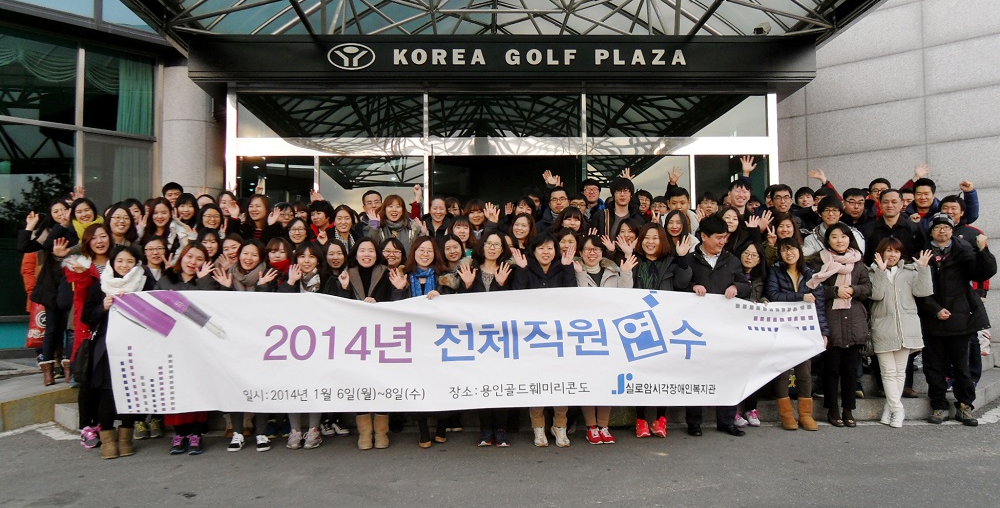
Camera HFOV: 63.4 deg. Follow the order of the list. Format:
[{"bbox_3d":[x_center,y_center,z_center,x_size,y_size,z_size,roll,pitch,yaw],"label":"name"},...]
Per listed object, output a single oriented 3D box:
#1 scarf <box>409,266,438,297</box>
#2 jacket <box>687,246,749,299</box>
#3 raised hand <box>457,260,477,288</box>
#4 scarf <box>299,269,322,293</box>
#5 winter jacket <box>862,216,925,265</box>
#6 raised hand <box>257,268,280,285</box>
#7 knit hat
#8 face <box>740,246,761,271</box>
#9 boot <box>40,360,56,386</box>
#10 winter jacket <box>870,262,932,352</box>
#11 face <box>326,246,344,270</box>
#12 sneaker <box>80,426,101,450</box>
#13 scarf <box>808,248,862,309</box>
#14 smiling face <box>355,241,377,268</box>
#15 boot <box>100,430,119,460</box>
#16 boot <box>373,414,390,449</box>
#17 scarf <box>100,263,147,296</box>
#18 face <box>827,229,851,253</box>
[{"bbox_3d":[-0.589,0.228,6.150,0.210,0.270,0.180,0,-3,-5],"label":"scarf"},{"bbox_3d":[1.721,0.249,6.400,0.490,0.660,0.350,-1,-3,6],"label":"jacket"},{"bbox_3d":[-0.248,0.147,6.000,0.145,0.200,0.070,-2,-3,-2],"label":"raised hand"},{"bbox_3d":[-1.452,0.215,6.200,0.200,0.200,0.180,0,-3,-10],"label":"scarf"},{"bbox_3d":[3.381,0.021,6.950,0.500,0.680,0.300,-1,-3,14],"label":"winter jacket"},{"bbox_3d":[-1.717,0.167,6.000,0.165,0.110,0.055,-38,5,-3],"label":"raised hand"},{"bbox_3d":[3.754,-0.276,6.870,0.195,0.160,0.220,-2,-3,23],"label":"knit hat"},{"bbox_3d":[2.090,0.042,6.750,0.165,0.215,0.170,7,-3,29],"label":"face"},{"bbox_3d":[-4.186,1.108,7.500,0.130,0.220,0.250,0,-3,-14],"label":"boot"},{"bbox_3d":[3.411,0.455,6.880,0.540,0.760,0.340,-1,-3,21],"label":"winter jacket"},{"bbox_3d":[-1.346,0.025,6.620,0.150,0.205,0.150,0,-3,-11],"label":"face"},{"bbox_3d":[-3.063,1.376,6.050,0.100,0.115,0.250,2,-4,-34],"label":"sneaker"},{"bbox_3d":[2.767,0.207,6.700,0.430,0.500,0.250,-1,-3,18],"label":"scarf"},{"bbox_3d":[-1.027,0.008,6.200,0.165,0.205,0.150,0,-2,-9],"label":"smiling face"},{"bbox_3d":[-2.909,1.420,6.030,0.125,0.200,0.260,1,-3,-31],"label":"boot"},{"bbox_3d":[-0.903,1.343,6.140,0.120,0.245,0.270,0,-3,-12],"label":"boot"},{"bbox_3d":[-2.790,0.185,6.000,0.335,0.250,0.280,1,-3,-21],"label":"scarf"},{"bbox_3d":[2.816,-0.108,6.720,0.175,0.215,0.175,-2,-3,28],"label":"face"}]

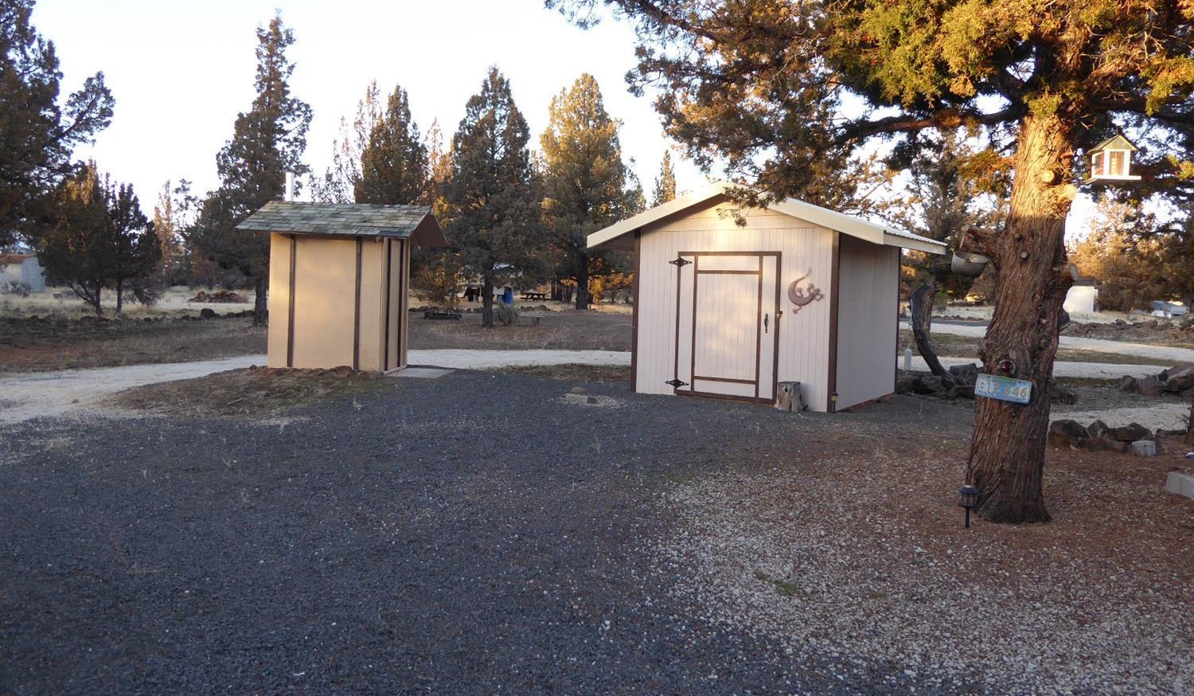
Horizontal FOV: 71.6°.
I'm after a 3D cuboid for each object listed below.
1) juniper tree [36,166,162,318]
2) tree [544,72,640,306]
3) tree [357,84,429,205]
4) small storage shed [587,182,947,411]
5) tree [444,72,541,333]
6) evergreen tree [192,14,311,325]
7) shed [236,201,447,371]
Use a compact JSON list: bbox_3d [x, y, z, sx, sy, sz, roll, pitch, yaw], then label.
[{"bbox_3d":[-20.902,-4.586,34.728,4.700,6.327,4.700,1,4,0],"label":"juniper tree"},{"bbox_3d":[-0.370,-9.435,50.515,6.000,14.317,6.000,1,4,0],"label":"tree"},{"bbox_3d":[-9.701,-7.015,39.392,3.800,10.888,3.800,1,4,0],"label":"tree"},{"bbox_3d":[2.619,-0.818,12.679,4.395,3.015,3.389,4,5,35],"label":"small storage shed"},{"bbox_3d":[-3.968,-5.733,31.855,3.800,9.869,3.800,1,4,0],"label":"tree"},{"bbox_3d":[-12.115,-6.172,29.088,4.200,10.789,4.200,1,4,0],"label":"evergreen tree"},{"bbox_3d":[-4.596,-1.152,15.312,3.080,2.999,2.401,2,4,6],"label":"shed"}]

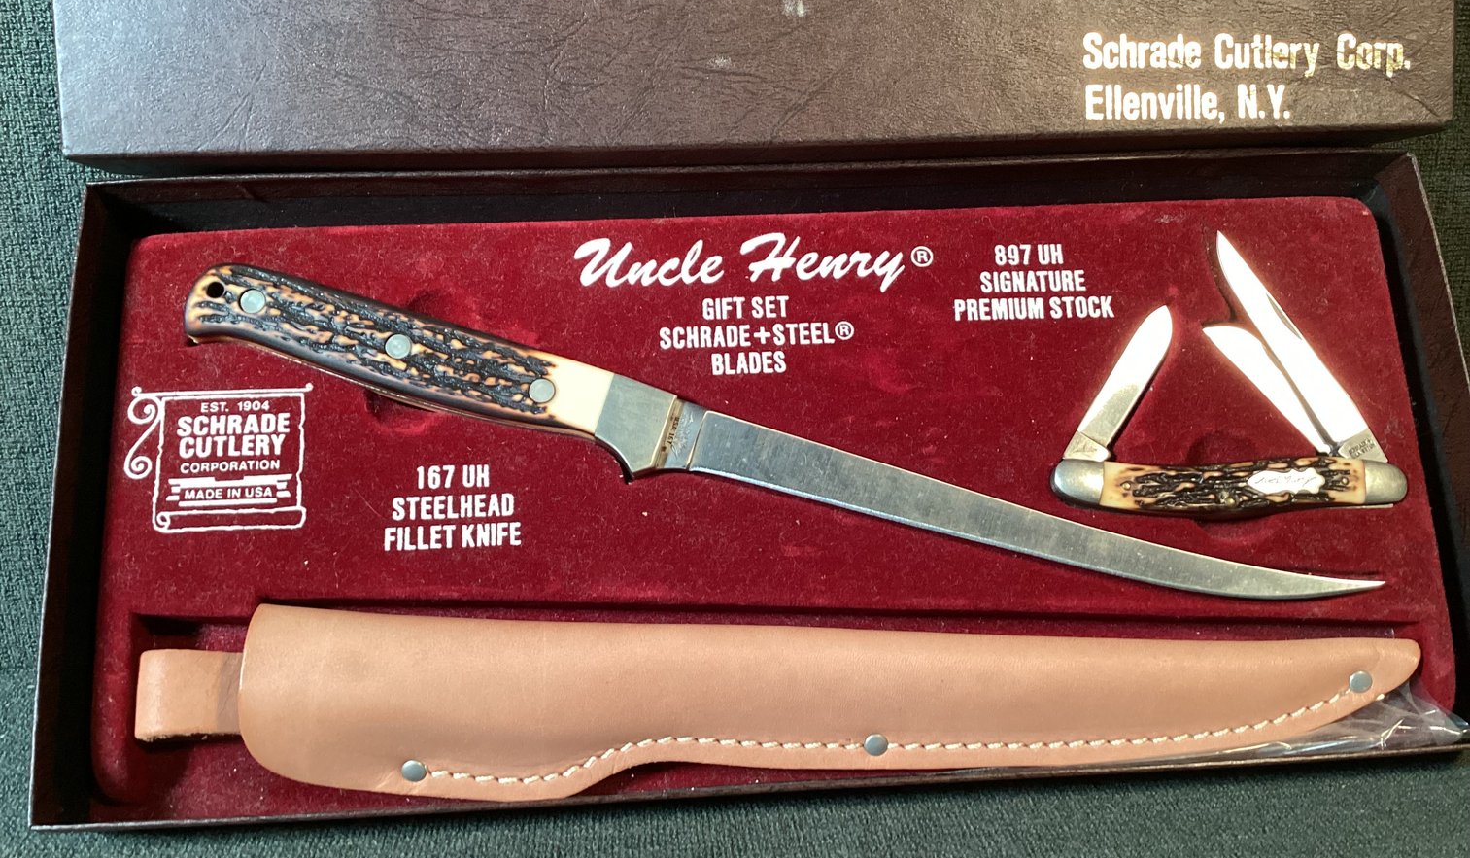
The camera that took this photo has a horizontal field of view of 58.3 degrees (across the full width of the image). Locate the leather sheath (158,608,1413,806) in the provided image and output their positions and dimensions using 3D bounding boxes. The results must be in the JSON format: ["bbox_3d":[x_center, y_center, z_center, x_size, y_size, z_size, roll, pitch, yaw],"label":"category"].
[{"bbox_3d":[0.015,0.066,0.307,0.304,0.022,0.043,2,73,-3],"label":"leather sheath"}]

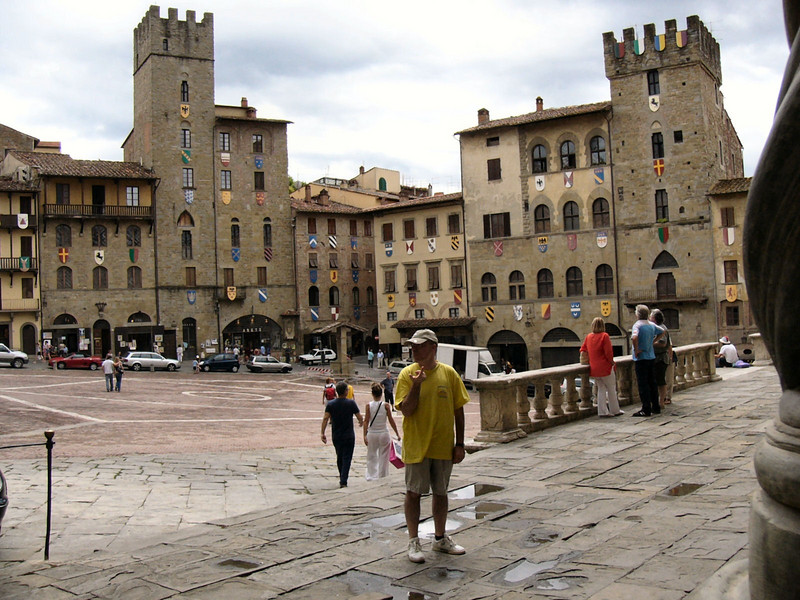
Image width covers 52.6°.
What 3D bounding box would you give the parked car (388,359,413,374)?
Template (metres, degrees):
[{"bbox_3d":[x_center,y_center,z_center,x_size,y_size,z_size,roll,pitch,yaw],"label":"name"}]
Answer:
[{"bbox_3d":[0.889,5.953,68.500,4.000,1.400,1.660,-3,-3,18],"label":"parked car"}]

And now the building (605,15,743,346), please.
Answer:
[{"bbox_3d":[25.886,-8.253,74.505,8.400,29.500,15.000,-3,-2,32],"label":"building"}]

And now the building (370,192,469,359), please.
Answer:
[{"bbox_3d":[4.656,-1.422,79.494,10.300,16.600,10.000,-4,-3,33],"label":"building"}]

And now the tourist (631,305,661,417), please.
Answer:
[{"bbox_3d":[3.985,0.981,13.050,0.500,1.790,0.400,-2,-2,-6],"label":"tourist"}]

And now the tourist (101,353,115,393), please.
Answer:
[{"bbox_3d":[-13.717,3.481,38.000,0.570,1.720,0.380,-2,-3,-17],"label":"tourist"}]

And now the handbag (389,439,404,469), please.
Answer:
[{"bbox_3d":[-0.055,2.620,13.900,0.140,0.400,0.300,-26,-43,18],"label":"handbag"}]

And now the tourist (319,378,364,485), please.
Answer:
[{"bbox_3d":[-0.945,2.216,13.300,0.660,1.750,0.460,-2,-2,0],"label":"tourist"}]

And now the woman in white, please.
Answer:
[{"bbox_3d":[-0.328,2.259,13.940,0.620,1.660,0.420,-2,-2,-2],"label":"woman in white"}]

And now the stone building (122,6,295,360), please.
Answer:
[{"bbox_3d":[-20.969,-11.106,88.470,14.500,34.700,14.000,-1,-2,-29],"label":"stone building"}]

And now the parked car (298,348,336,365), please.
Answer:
[{"bbox_3d":[-7.648,5.296,75.878,3.400,1.450,1.500,-1,-2,-28],"label":"parked car"}]

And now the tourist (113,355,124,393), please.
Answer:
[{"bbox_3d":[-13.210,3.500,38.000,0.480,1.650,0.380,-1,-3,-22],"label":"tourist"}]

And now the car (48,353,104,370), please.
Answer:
[{"bbox_3d":[-25.891,4.944,64.500,3.920,1.270,1.660,-1,-3,-20],"label":"car"}]

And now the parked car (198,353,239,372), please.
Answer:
[{"bbox_3d":[-15.541,5.402,69.673,3.680,1.510,1.670,-1,-2,-14],"label":"parked car"}]

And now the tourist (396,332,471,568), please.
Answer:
[{"bbox_3d":[0.253,1.117,6.370,0.550,1.760,0.430,-2,-2,7],"label":"tourist"}]

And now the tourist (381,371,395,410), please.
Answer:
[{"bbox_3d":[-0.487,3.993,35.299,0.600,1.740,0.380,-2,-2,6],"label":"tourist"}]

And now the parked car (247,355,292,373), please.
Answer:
[{"bbox_3d":[-10.890,5.399,67.500,3.720,1.380,1.620,-1,-3,-20],"label":"parked car"}]

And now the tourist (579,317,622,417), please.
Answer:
[{"bbox_3d":[3.304,1.093,13.200,0.560,1.630,0.420,-3,-2,8],"label":"tourist"}]

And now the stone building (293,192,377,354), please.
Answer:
[{"bbox_3d":[-9.940,-2.662,93.640,11.000,18.200,10.500,-1,-2,-38],"label":"stone building"}]

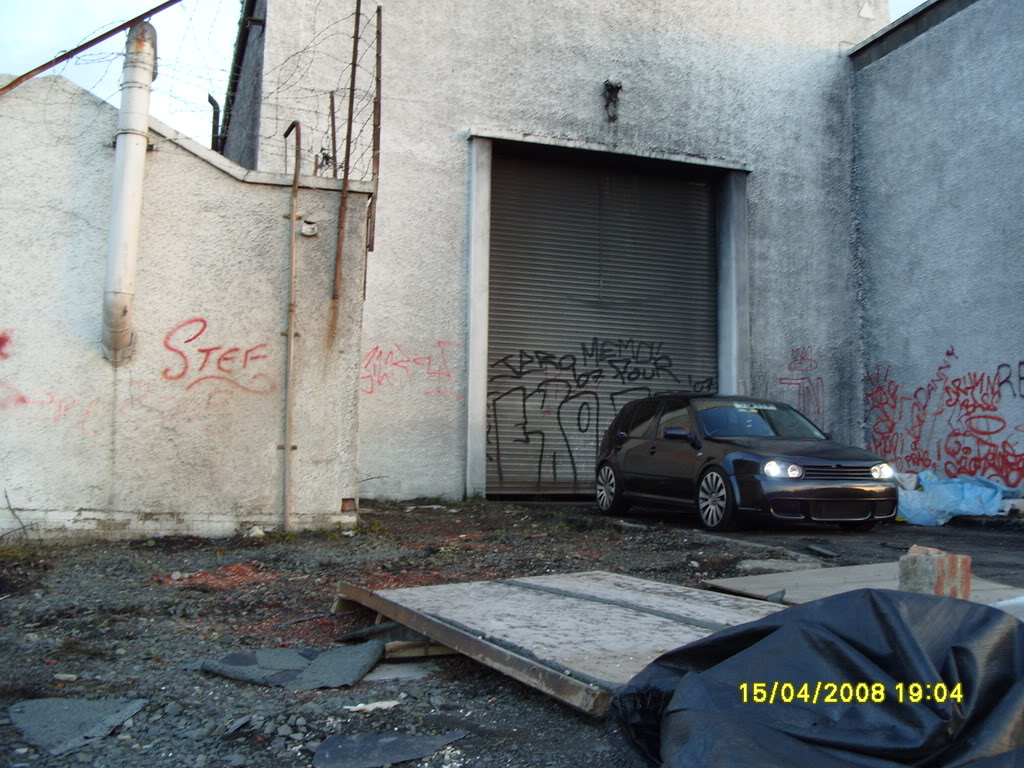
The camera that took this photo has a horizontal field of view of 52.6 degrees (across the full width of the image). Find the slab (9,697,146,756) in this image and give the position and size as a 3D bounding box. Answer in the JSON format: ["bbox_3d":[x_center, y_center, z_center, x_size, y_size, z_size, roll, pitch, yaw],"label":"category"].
[{"bbox_3d":[-1.067,0.807,2.412,0.340,0.030,0.500,2,-6,-11],"label":"slab"}]

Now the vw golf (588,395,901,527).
[{"bbox_3d":[2.315,0.796,11.159,1.760,1.420,4.150,3,-4,-18],"label":"vw golf"}]

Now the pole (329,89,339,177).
[{"bbox_3d":[-1.631,-2.285,9.495,0.040,0.853,0.040,-1,-6,-17],"label":"pole"}]

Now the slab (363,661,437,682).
[{"bbox_3d":[-0.332,0.890,3.153,0.210,0.030,0.370,0,-5,5],"label":"slab"}]

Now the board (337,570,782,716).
[{"bbox_3d":[0.244,0.805,3.612,1.071,0.065,2.412,-1,-5,-22],"label":"board"}]

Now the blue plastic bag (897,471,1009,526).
[{"bbox_3d":[4.893,1.261,11.500,1.250,0.580,0.950,1,-7,0],"label":"blue plastic bag"}]

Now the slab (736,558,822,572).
[{"bbox_3d":[1.663,1.159,6.467,0.520,0.060,0.750,0,-6,9],"label":"slab"}]

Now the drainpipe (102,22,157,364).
[{"bbox_3d":[-3.194,-1.599,8.647,0.270,2.906,0.550,3,-7,-17],"label":"drainpipe"}]

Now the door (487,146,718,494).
[{"bbox_3d":[1.292,-0.852,14.575,3.578,4.818,0.100,3,-7,-17],"label":"door"}]

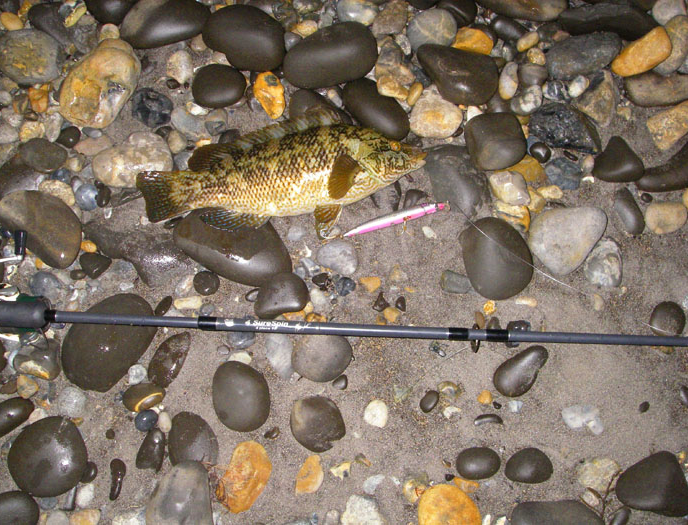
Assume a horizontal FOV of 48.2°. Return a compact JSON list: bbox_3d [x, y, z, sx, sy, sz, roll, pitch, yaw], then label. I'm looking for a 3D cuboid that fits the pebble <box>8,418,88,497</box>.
[{"bbox_3d":[-0.315,0.209,0.821,0.082,0.049,0.084,-29,80,-6],"label":"pebble"}]

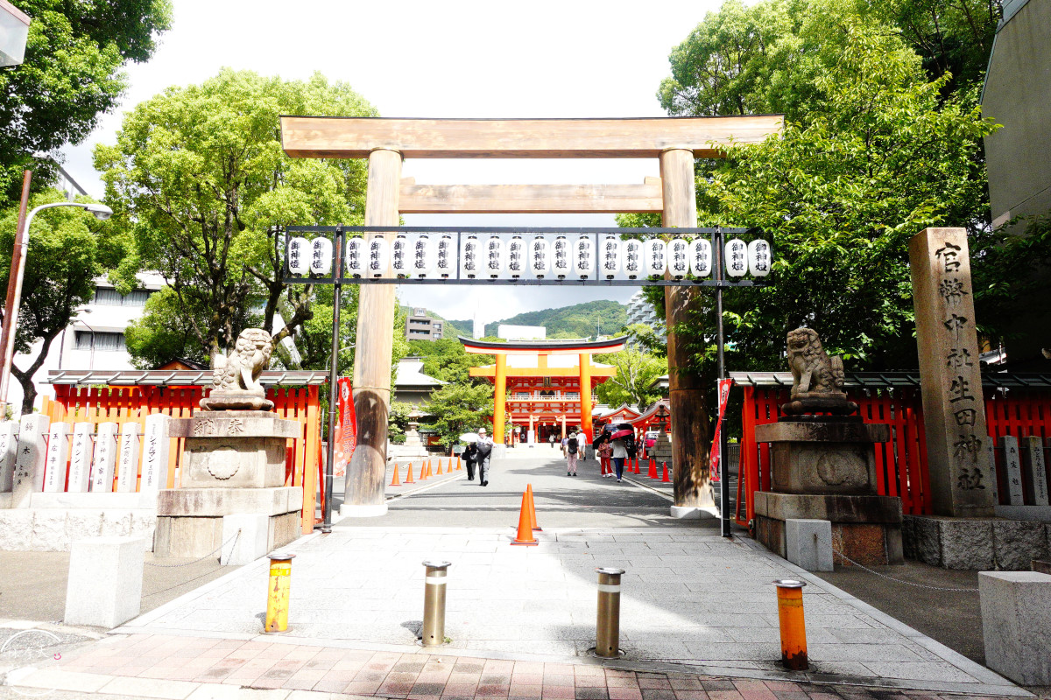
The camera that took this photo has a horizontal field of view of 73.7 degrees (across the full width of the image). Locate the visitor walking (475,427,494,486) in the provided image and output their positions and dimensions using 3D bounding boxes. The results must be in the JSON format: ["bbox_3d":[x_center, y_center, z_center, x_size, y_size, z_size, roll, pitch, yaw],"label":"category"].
[{"bbox_3d":[-1.190,3.113,20.399,0.500,1.676,0.450,0,-8,0],"label":"visitor walking"}]

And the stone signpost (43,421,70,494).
[{"bbox_3d":[-6.416,1.475,9.618,0.175,0.945,0.150,0,-8,2],"label":"stone signpost"}]

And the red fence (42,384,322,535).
[{"bbox_3d":[-5.595,1.748,11.442,4.570,2.386,0.500,0,-8,0],"label":"red fence"}]

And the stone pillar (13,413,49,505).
[{"bbox_3d":[-6.778,1.527,9.644,0.240,1.266,0.220,0,-8,2],"label":"stone pillar"}]

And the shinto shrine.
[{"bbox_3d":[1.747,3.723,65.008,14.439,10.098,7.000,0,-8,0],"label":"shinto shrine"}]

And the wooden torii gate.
[{"bbox_3d":[0.145,-0.801,14.519,10.549,8.191,0.920,0,-8,0],"label":"wooden torii gate"}]

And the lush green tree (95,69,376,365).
[{"bbox_3d":[-7.506,-1.971,17.962,7.100,10.940,6.800,0,-8,2],"label":"lush green tree"}]

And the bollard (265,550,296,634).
[{"bbox_3d":[-1.942,1.911,5.515,0.229,0.564,0.229,0,-8,2],"label":"bollard"}]

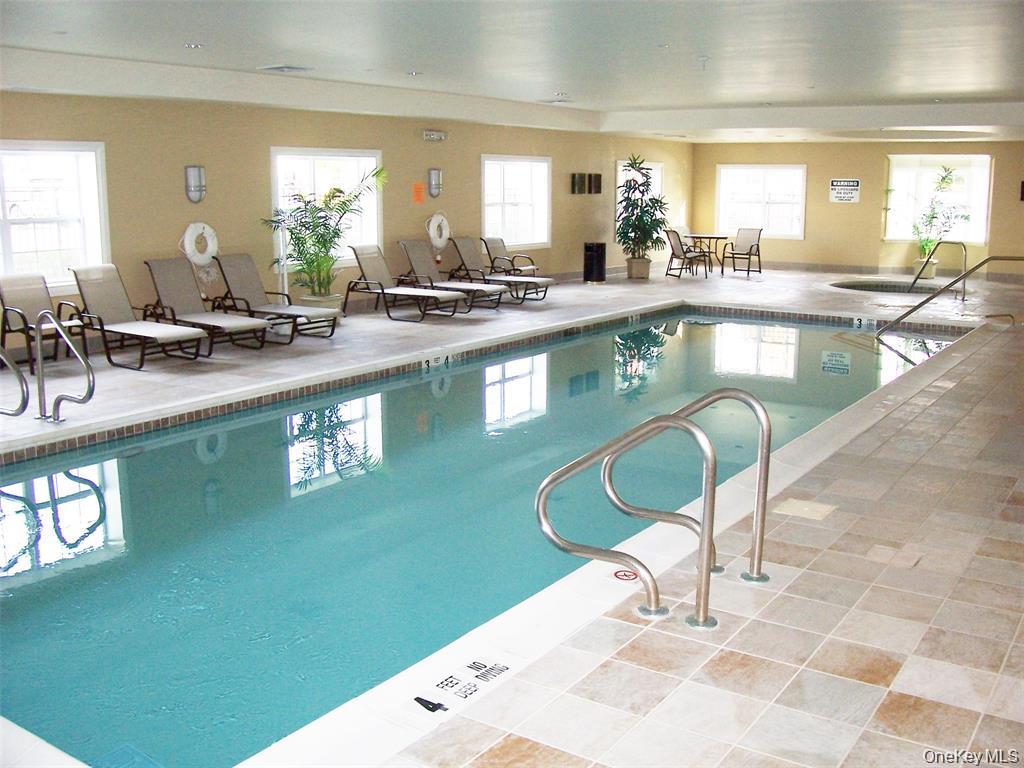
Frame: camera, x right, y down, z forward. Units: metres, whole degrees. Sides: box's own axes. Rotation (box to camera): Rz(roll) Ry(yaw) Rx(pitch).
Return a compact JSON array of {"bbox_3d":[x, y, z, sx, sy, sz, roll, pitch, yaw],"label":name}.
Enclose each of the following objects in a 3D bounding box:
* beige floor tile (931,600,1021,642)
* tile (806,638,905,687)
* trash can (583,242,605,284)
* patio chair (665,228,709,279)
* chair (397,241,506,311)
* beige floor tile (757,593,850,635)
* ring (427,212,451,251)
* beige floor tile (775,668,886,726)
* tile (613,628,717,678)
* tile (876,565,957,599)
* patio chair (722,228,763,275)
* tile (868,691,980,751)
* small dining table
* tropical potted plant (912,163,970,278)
[{"bbox_3d":[1.816,0.926,3.925,0.304,0.012,0.304,8,13,34],"label":"beige floor tile"},{"bbox_3d":[1.224,0.989,3.562,0.300,0.010,0.300,7,13,34],"label":"tile"},{"bbox_3d":[1.514,-2.202,18.306,0.400,0.710,0.400,1,11,7],"label":"trash can"},{"bbox_3d":[3.363,-2.486,19.205,0.693,0.897,0.612,-4,12,-19],"label":"patio chair"},{"bbox_3d":[-0.838,-1.524,14.154,1.601,0.918,0.704,7,13,31],"label":"chair"},{"bbox_3d":[1.153,0.914,3.977,0.300,0.010,0.300,7,13,34],"label":"beige floor tile"},{"bbox_3d":[-1.105,-2.325,15.335,0.110,0.550,0.540,7,13,34],"label":"ring"},{"bbox_3d":[1.057,1.042,3.332,0.304,0.012,0.304,8,13,34],"label":"beige floor tile"},{"bbox_3d":[0.569,0.994,3.707,0.300,0.010,0.300,7,13,34],"label":"tile"},{"bbox_3d":[1.752,0.851,4.339,0.304,0.012,0.304,8,13,34],"label":"tile"},{"bbox_3d":[4.408,-2.500,19.192,0.570,0.900,0.660,7,13,34],"label":"patio chair"},{"bbox_3d":[1.291,1.062,3.150,0.300,0.010,0.300,7,13,34],"label":"tile"},{"bbox_3d":[3.774,-2.489,19.513,0.880,0.720,0.880,7,13,34],"label":"small dining table"},{"bbox_3d":[8.316,-3.119,19.445,1.122,2.213,1.020,8,13,34],"label":"tropical potted plant"}]

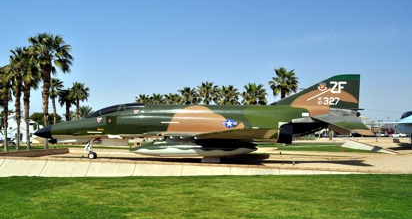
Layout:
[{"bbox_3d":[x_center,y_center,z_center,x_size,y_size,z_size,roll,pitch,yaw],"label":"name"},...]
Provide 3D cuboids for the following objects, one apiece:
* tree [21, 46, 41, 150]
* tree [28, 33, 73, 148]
[{"bbox_3d":[-17.000,-1.100,39.500,2.900,10.010,2.900,0,-3,0],"label":"tree"},{"bbox_3d":[-15.270,-1.750,40.000,4.100,11.280,4.100,0,-3,0],"label":"tree"}]

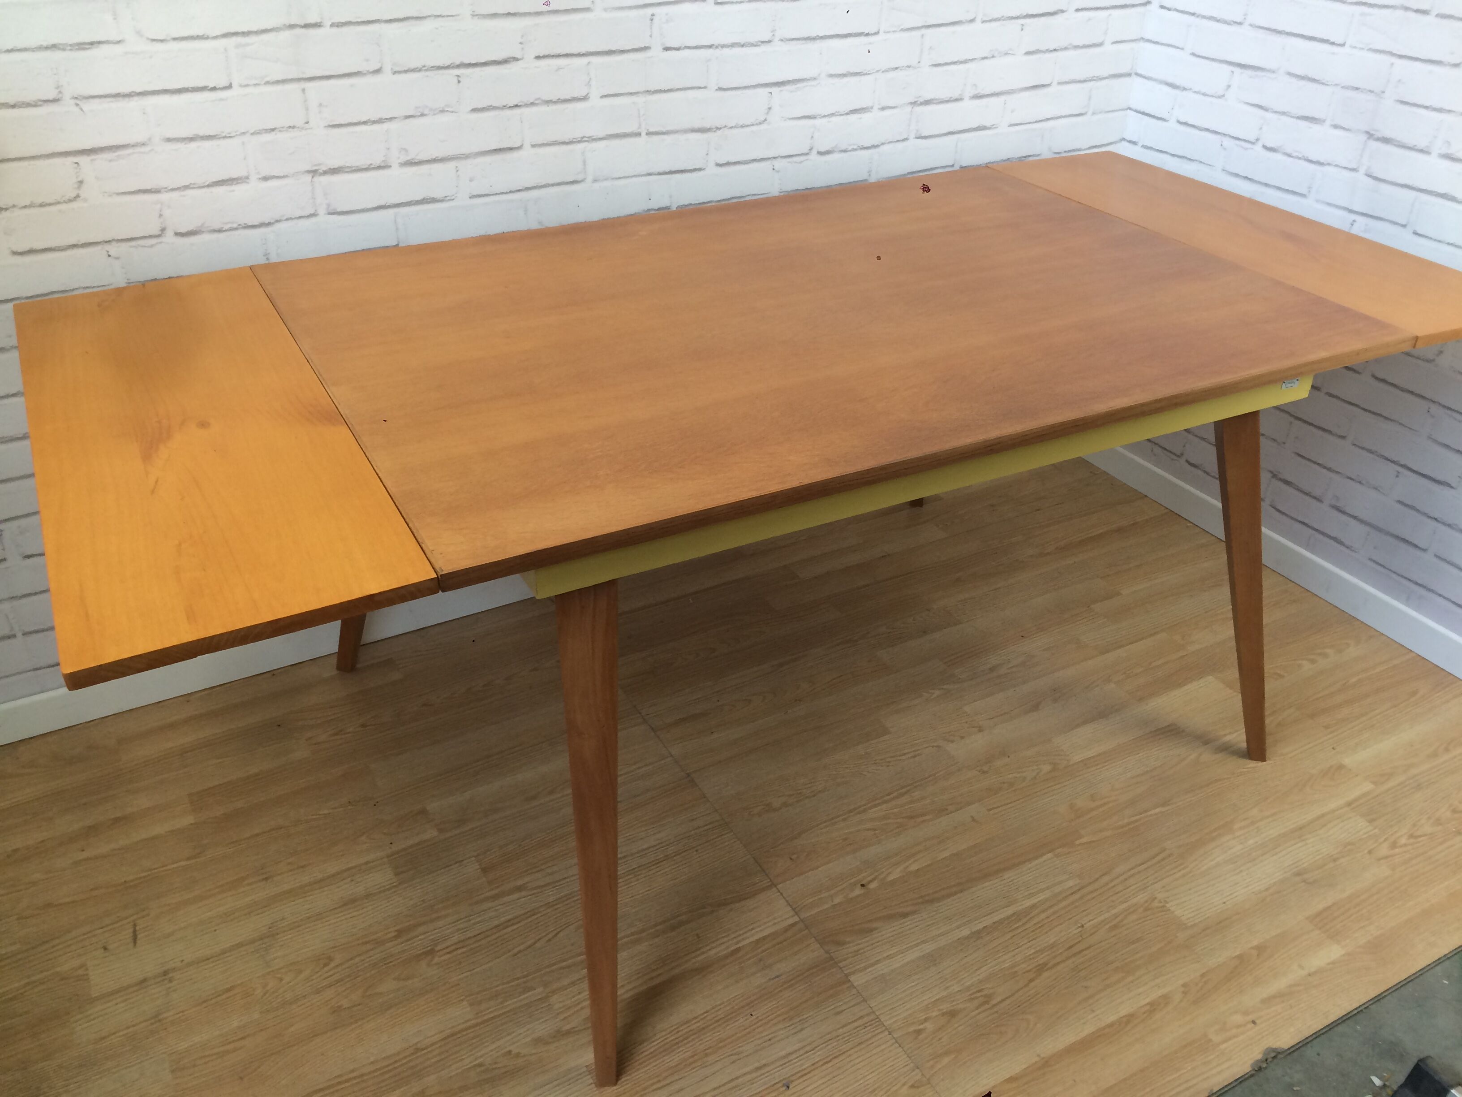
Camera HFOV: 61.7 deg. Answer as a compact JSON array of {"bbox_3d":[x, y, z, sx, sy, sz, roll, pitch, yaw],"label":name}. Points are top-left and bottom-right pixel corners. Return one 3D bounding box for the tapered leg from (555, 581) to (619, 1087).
[{"bbox_3d":[-0.157,0.327,1.383,0.055,0.652,0.055,5,16,16],"label":"tapered leg"}]

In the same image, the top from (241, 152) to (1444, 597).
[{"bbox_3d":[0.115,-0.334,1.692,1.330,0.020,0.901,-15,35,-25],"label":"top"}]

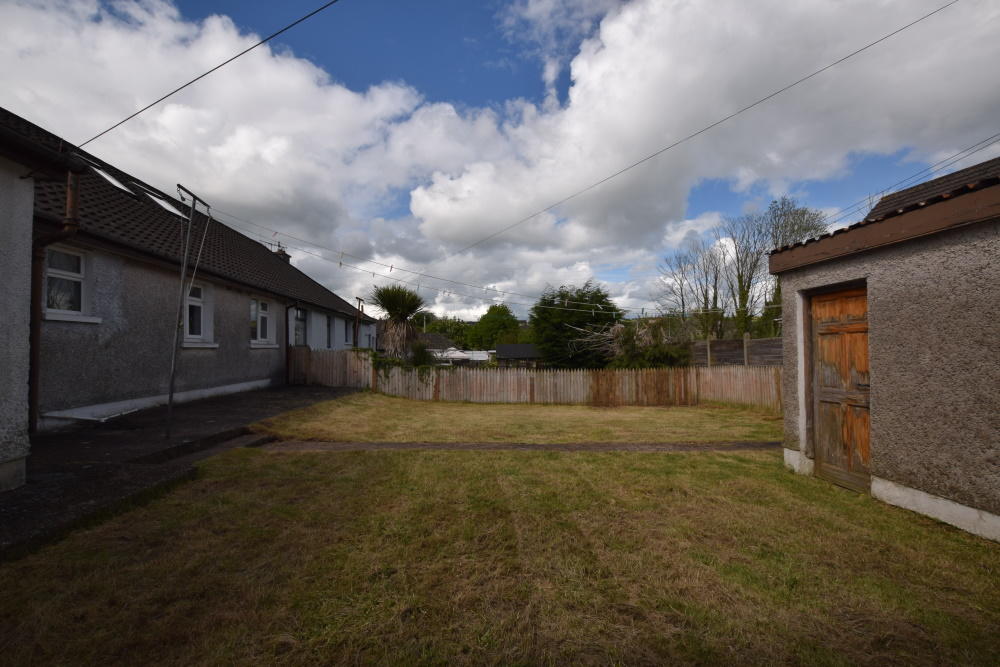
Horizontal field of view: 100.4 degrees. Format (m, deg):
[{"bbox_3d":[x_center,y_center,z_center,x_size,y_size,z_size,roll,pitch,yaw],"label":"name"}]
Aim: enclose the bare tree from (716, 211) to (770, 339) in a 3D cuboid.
[{"bbox_3d":[16.285,-2.658,28.099,3.900,11.110,3.900,0,-2,0],"label":"bare tree"}]

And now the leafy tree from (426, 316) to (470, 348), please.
[{"bbox_3d":[-7.167,1.242,57.990,6.680,7.230,6.680,0,-2,0],"label":"leafy tree"}]

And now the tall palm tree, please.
[{"bbox_3d":[-3.305,0.185,13.501,1.850,3.490,1.850,0,-2,0],"label":"tall palm tree"}]

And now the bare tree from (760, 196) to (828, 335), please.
[{"bbox_3d":[20.547,-3.357,29.122,5.080,12.570,5.080,0,-2,0],"label":"bare tree"}]

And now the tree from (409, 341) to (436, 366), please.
[{"bbox_3d":[-2.376,1.062,12.773,0.860,1.690,0.860,0,-2,0],"label":"tree"}]

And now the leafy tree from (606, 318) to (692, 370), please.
[{"bbox_3d":[4.734,0.723,13.284,2.680,2.410,2.200,0,-2,0],"label":"leafy tree"}]

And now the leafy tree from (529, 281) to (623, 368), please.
[{"bbox_3d":[2.809,0.076,15.506,3.500,4.040,3.500,0,-2,0],"label":"leafy tree"}]

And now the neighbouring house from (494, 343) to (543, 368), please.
[{"bbox_3d":[1.543,1.950,27.952,3.700,2.490,3.000,0,-2,0],"label":"neighbouring house"}]

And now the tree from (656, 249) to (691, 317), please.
[{"bbox_3d":[12.519,-1.602,30.067,2.740,9.130,2.740,0,-2,0],"label":"tree"}]

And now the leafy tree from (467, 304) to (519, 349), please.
[{"bbox_3d":[-0.924,0.460,55.013,7.260,8.600,7.260,0,-2,0],"label":"leafy tree"}]

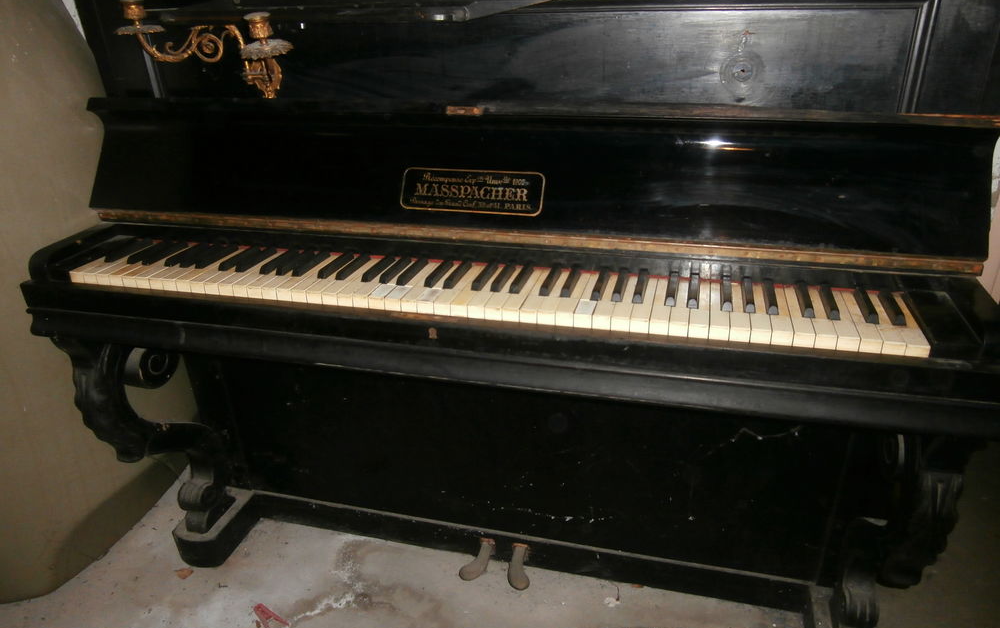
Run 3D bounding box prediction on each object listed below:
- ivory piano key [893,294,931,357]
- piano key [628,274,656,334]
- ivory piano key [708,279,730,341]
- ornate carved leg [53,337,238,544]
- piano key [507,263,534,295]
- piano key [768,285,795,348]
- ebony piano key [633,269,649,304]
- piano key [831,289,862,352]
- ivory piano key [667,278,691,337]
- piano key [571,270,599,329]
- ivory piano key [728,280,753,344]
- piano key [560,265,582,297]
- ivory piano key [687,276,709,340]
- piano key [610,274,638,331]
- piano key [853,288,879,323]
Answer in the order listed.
[{"bbox_3d":[0.485,0.012,0.837,0.023,0.019,0.138,5,27,14],"label":"ivory piano key"},{"bbox_3d":[0.191,-0.014,0.915,0.023,0.018,0.141,5,26,14],"label":"piano key"},{"bbox_3d":[0.281,-0.006,0.889,0.023,0.019,0.138,5,27,14],"label":"ivory piano key"},{"bbox_3d":[-0.667,0.224,1.375,0.063,0.552,0.300,5,27,14],"label":"ornate carved leg"},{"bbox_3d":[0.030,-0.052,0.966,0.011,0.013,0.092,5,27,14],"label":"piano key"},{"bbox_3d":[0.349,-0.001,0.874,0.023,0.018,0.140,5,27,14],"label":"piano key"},{"bbox_3d":[0.188,-0.037,0.927,0.012,0.011,0.092,5,27,14],"label":"ebony piano key"},{"bbox_3d":[0.417,0.006,0.854,0.023,0.019,0.138,5,27,14],"label":"piano key"},{"bbox_3d":[0.237,-0.010,0.903,0.023,0.018,0.141,5,26,14],"label":"ivory piano key"},{"bbox_3d":[0.122,-0.019,0.929,0.023,0.019,0.138,5,27,14],"label":"piano key"},{"bbox_3d":[0.305,-0.004,0.886,0.023,0.018,0.141,5,26,14],"label":"ivory piano key"},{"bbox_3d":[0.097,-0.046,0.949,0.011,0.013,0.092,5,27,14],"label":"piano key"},{"bbox_3d":[0.258,-0.008,0.894,0.023,0.019,0.138,5,27,14],"label":"ivory piano key"},{"bbox_3d":[0.169,-0.016,0.921,0.023,0.018,0.141,5,26,14],"label":"piano key"},{"bbox_3d":[0.453,-0.015,0.860,0.012,0.011,0.092,5,27,14],"label":"piano key"}]

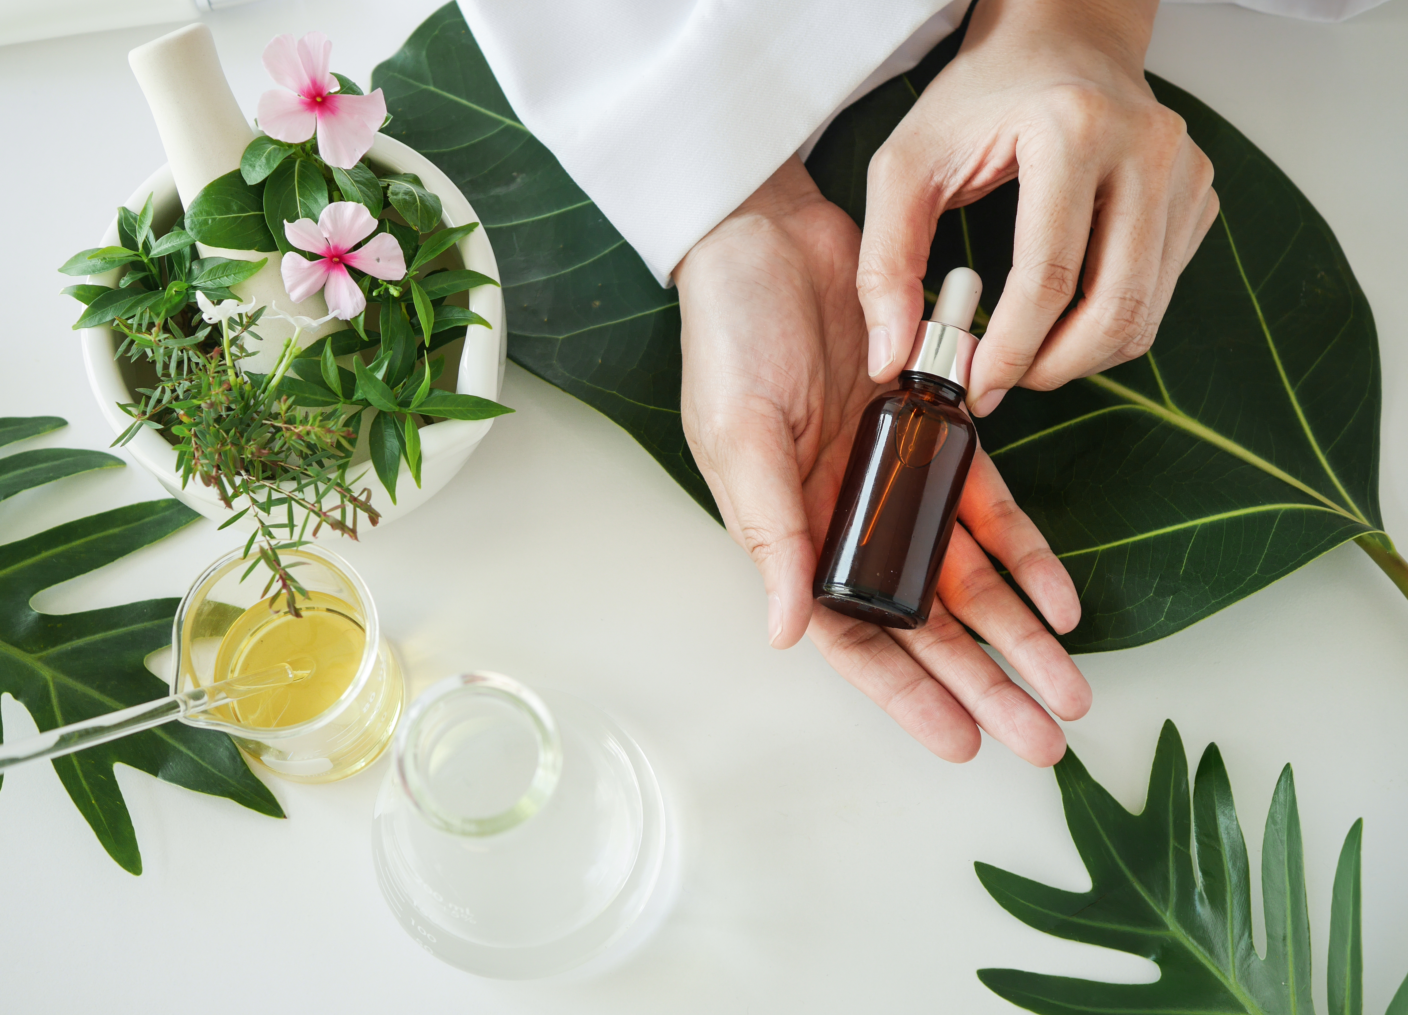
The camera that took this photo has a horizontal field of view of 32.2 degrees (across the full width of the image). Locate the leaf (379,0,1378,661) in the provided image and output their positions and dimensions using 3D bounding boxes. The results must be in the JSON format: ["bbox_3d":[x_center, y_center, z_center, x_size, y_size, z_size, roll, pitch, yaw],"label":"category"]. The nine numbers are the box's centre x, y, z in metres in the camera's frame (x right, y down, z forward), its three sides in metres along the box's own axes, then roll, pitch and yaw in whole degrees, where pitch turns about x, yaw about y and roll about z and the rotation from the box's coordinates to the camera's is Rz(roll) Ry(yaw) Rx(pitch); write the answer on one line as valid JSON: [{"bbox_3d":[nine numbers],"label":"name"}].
[{"bbox_3d":[0.066,-0.070,0.737,0.360,0.020,0.190,26,76,7],"label":"leaf"}]

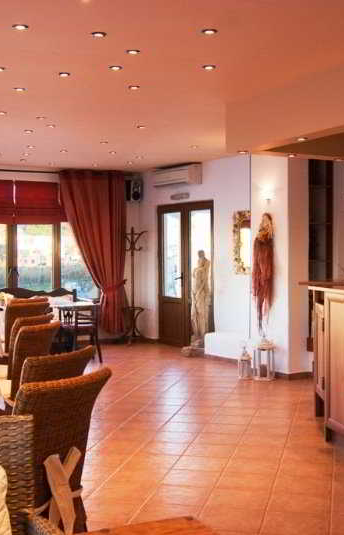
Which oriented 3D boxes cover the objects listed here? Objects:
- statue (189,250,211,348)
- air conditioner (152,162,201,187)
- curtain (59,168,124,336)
[{"bbox_3d":[0.388,0.465,10.350,0.300,1.410,0.280,0,1,20],"label":"statue"},{"bbox_3d":[0.077,-1.407,11.258,0.220,0.290,1.000,0,1,-35],"label":"air conditioner"},{"bbox_3d":[-1.240,-0.229,11.520,1.100,2.540,0.250,-1,1,-27],"label":"curtain"}]

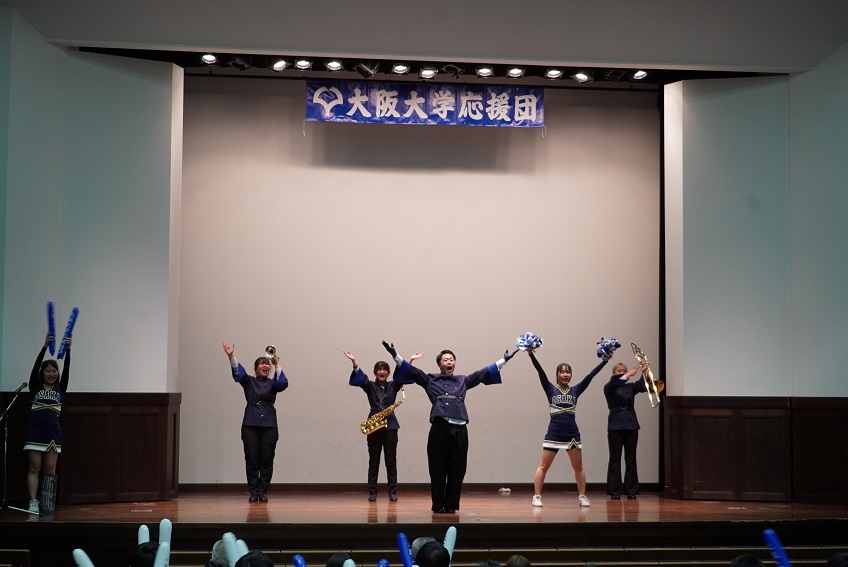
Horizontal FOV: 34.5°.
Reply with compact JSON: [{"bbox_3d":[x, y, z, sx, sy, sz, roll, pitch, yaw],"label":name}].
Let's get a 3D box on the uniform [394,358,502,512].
[{"bbox_3d":[0.261,1.612,14.550,1.130,1.620,0.420,1,-4,-3],"label":"uniform"}]

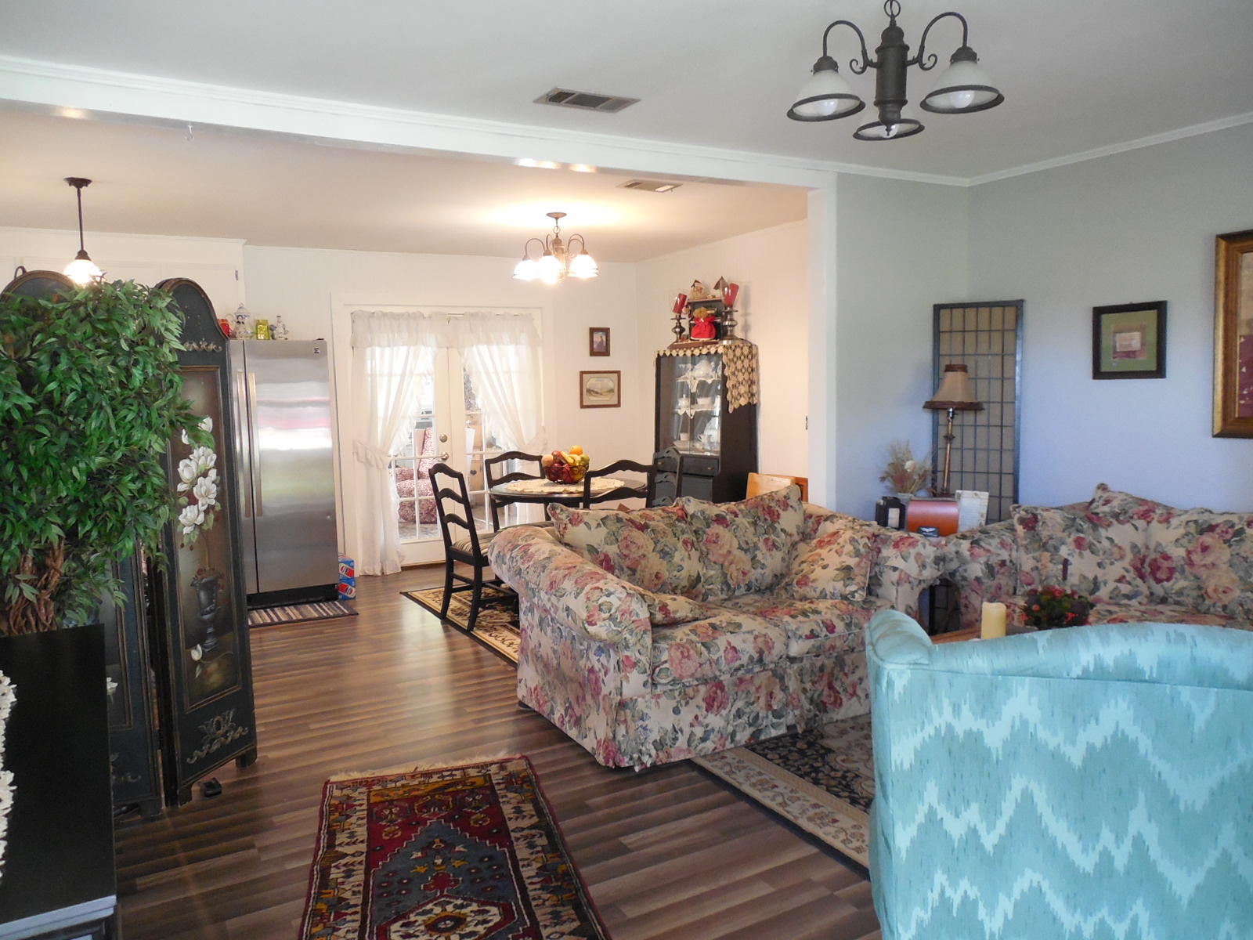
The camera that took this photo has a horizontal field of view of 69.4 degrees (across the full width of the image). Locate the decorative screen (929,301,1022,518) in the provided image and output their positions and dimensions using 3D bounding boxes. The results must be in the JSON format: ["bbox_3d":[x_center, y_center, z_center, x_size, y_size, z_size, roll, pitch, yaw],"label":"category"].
[{"bbox_3d":[1.767,0.066,4.577,0.415,1.794,0.070,1,6,23],"label":"decorative screen"}]

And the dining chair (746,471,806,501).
[{"bbox_3d":[0.754,0.438,5.660,0.520,0.800,0.460,-4,6,-29],"label":"dining chair"}]

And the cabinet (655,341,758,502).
[{"bbox_3d":[0.576,-0.065,6.693,0.330,1.667,0.870,-5,7,-29],"label":"cabinet"}]

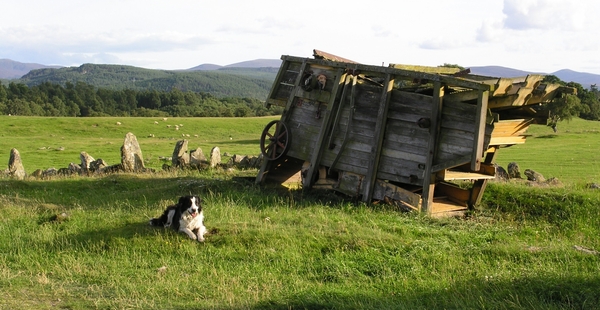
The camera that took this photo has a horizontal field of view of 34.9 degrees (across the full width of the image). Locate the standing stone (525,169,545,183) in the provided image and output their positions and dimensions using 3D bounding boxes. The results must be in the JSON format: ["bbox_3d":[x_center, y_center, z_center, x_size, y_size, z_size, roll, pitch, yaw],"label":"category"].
[{"bbox_3d":[4.895,0.438,19.900,0.420,0.320,0.320,0,4,0],"label":"standing stone"}]

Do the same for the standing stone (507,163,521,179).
[{"bbox_3d":[4.479,0.336,20.000,0.280,0.360,0.250,0,4,0],"label":"standing stone"}]

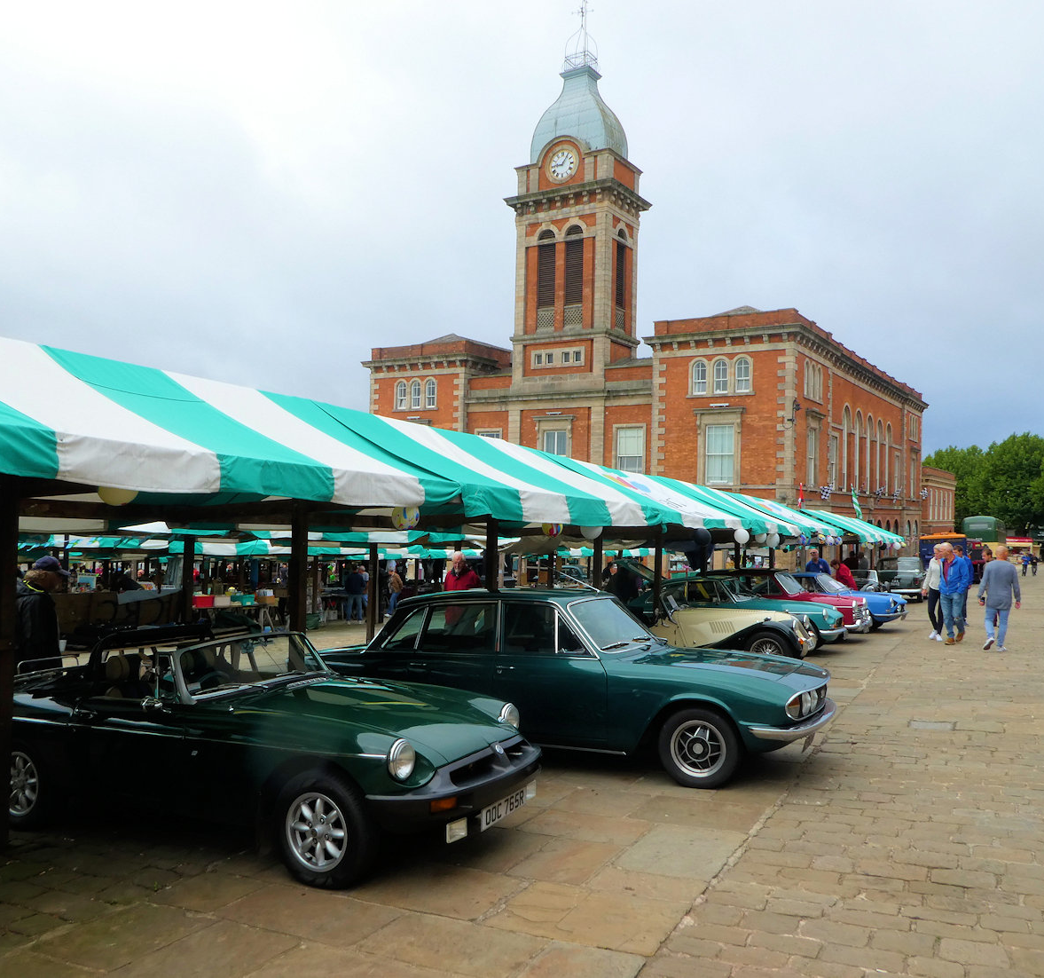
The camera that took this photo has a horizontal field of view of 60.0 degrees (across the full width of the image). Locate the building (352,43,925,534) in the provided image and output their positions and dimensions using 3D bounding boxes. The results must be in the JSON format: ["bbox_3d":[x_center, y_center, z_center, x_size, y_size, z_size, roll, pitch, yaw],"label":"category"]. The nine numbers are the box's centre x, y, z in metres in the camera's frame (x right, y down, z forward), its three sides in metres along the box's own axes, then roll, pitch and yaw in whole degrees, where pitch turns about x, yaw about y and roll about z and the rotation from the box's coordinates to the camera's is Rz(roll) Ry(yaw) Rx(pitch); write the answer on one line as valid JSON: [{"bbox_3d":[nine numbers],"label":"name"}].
[{"bbox_3d":[13.982,-12.063,77.139,32.000,36.000,43.500,1,-1,33],"label":"building"}]

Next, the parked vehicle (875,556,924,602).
[{"bbox_3d":[12.750,2.950,30.300,1.600,1.450,3.950,0,-3,25],"label":"parked vehicle"}]

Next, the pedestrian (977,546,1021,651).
[{"bbox_3d":[8.016,1.841,15.200,0.620,1.780,0.420,1,-1,14],"label":"pedestrian"}]

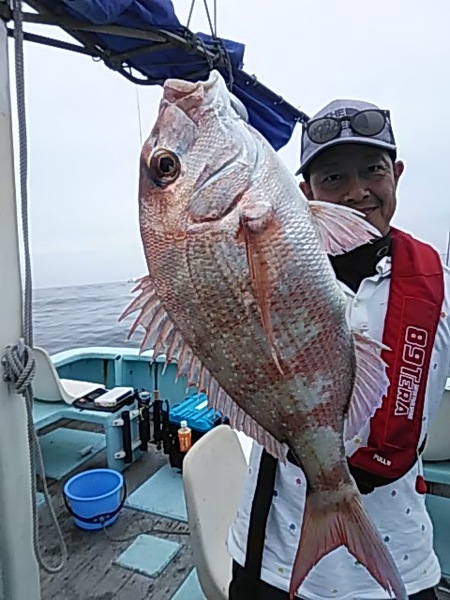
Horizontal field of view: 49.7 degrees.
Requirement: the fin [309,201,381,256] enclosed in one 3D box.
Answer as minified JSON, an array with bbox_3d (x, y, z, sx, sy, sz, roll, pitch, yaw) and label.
[{"bbox_3d":[0.149,-0.088,0.600,0.088,0.058,0.018,14,12,-7],"label":"fin"}]

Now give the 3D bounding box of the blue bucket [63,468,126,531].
[{"bbox_3d":[-0.571,0.887,2.147,0.250,0.175,0.250,-1,10,0],"label":"blue bucket"}]

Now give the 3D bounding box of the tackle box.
[{"bbox_3d":[-0.116,0.722,2.695,0.300,0.277,0.350,4,11,28],"label":"tackle box"}]

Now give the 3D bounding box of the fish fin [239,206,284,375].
[{"bbox_3d":[0.045,-0.012,0.545,0.040,0.190,0.020,-12,9,5],"label":"fish fin"}]

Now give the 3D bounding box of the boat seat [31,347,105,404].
[{"bbox_3d":[-0.943,0.403,2.726,0.420,0.340,0.400,4,11,30],"label":"boat seat"}]

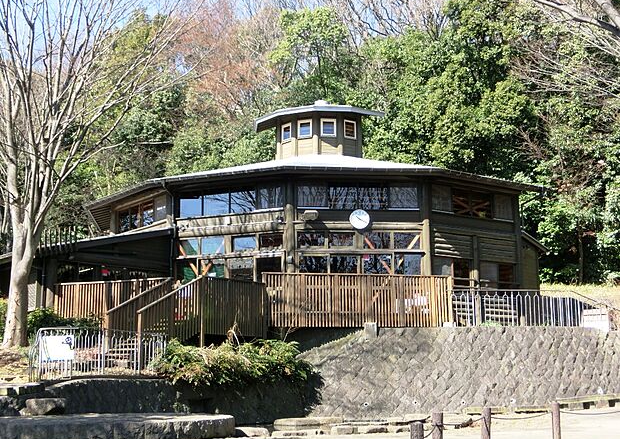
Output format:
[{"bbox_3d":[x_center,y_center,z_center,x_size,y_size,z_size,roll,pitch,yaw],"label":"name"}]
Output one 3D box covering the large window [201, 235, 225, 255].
[{"bbox_3d":[-3.288,0.901,31.383,0.930,0.613,0.120,-5,-11,24],"label":"large window"}]

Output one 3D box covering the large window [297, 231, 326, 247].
[{"bbox_3d":[0.058,0.655,30.294,0.966,0.516,0.120,1,-10,-7],"label":"large window"}]

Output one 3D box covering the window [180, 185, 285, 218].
[{"bbox_3d":[-2.532,-0.512,29.352,3.758,0.714,0.120,-4,-11,24],"label":"window"}]

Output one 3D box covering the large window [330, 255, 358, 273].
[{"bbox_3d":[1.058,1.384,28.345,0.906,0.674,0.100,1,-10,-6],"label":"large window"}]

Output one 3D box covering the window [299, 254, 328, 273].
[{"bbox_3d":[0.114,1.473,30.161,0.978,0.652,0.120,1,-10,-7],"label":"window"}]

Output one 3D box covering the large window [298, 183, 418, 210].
[{"bbox_3d":[1.510,-0.676,28.745,3.806,0.731,0.120,1,-10,-6],"label":"large window"}]

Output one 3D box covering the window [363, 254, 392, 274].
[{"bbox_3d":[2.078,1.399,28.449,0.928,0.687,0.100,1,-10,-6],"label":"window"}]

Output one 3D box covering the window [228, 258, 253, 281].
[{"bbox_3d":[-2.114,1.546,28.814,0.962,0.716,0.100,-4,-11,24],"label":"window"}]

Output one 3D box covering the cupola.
[{"bbox_3d":[0.445,-3.672,39.240,5.492,2.826,5.492,1,-10,-7],"label":"cupola"}]

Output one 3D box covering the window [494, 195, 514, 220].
[{"bbox_3d":[6.983,-0.400,33.424,1.097,0.910,0.120,7,-12,-38],"label":"window"}]

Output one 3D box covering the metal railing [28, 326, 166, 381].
[{"bbox_3d":[-4.744,3.114,21.144,0.350,1.130,5.167,-4,-11,23],"label":"metal railing"}]

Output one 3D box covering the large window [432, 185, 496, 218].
[{"bbox_3d":[5.326,-0.582,32.122,3.132,0.917,0.120,7,-12,-38],"label":"large window"}]

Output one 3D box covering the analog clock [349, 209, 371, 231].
[{"bbox_3d":[1.534,-0.001,28.428,0.633,0.619,0.120,1,-10,-6],"label":"analog clock"}]

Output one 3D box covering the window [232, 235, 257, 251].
[{"bbox_3d":[-2.175,0.800,30.892,0.901,0.511,0.120,-5,-11,24],"label":"window"}]

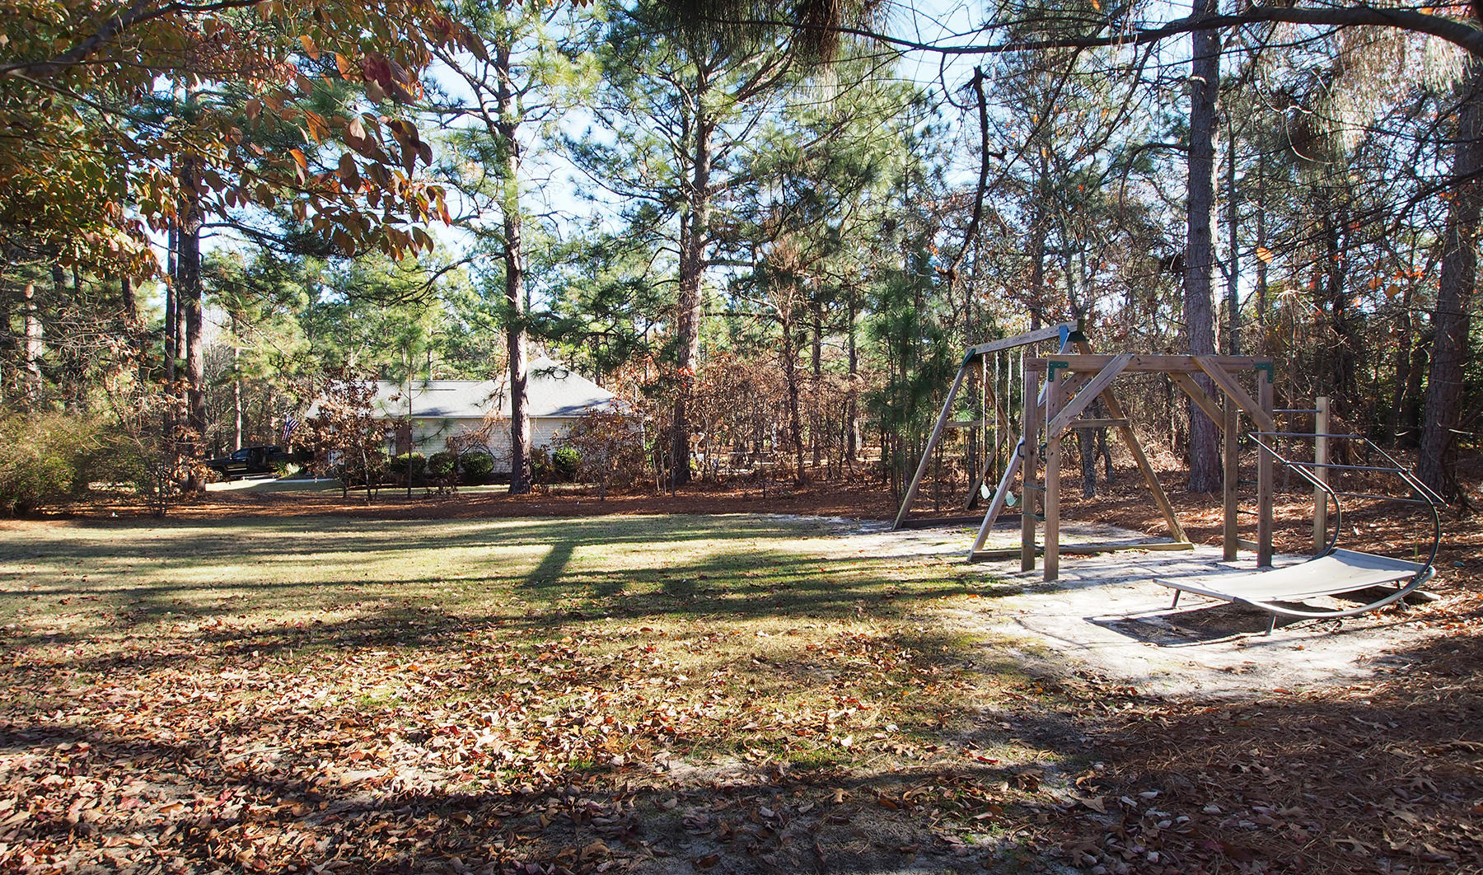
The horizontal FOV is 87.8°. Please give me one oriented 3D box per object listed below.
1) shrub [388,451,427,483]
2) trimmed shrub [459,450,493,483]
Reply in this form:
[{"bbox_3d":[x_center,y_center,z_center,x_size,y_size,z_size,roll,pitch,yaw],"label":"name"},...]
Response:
[{"bbox_3d":[-15.197,1.341,35.000,1.650,1.400,1.500,0,1,0],"label":"shrub"},{"bbox_3d":[-12.015,1.304,35.000,1.500,1.400,1.450,0,1,0],"label":"trimmed shrub"}]

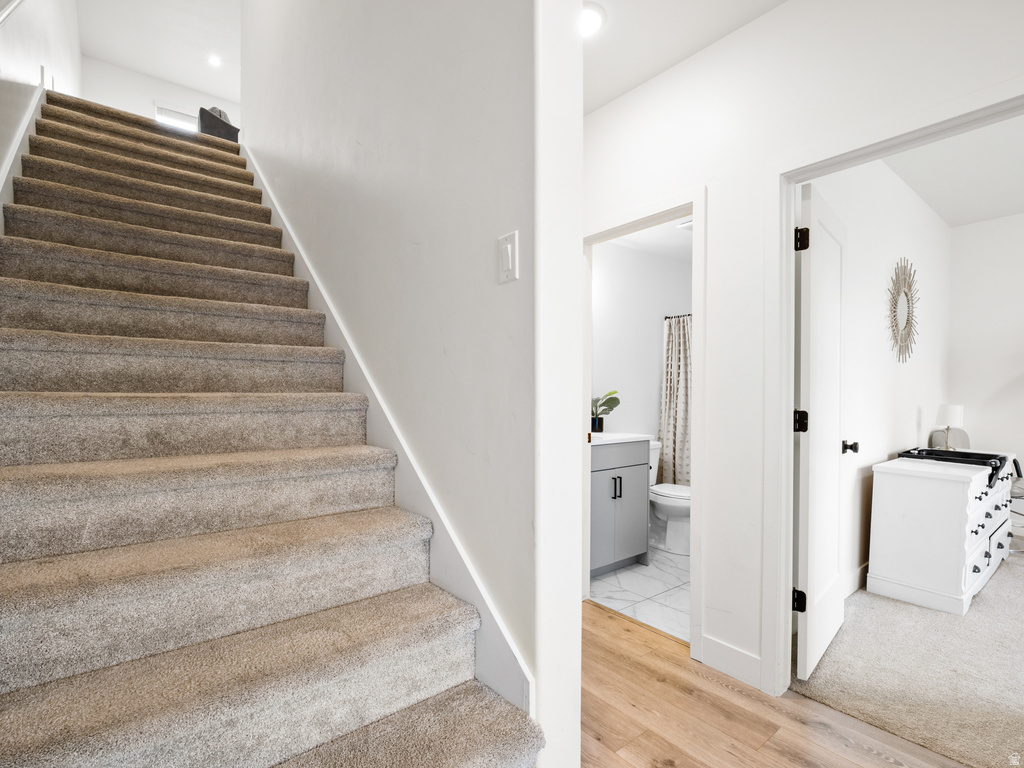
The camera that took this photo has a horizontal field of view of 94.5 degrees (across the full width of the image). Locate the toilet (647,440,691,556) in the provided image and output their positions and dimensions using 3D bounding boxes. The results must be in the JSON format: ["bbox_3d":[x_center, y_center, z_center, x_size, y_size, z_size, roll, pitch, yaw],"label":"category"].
[{"bbox_3d":[1.191,0.860,3.743,0.420,0.770,0.700,0,0,-38],"label":"toilet"}]

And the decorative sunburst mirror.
[{"bbox_3d":[2.819,-0.529,3.408,0.760,0.760,0.035,0,0,-38],"label":"decorative sunburst mirror"}]

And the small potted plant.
[{"bbox_3d":[0.647,0.202,3.480,0.230,0.310,0.230,0,0,0],"label":"small potted plant"}]

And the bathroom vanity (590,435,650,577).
[{"bbox_3d":[0.527,0.797,3.240,0.705,0.890,0.570,0,0,-38],"label":"bathroom vanity"}]

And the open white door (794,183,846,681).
[{"bbox_3d":[1.451,0.197,2.191,0.040,2.020,0.745,0,0,45],"label":"open white door"}]

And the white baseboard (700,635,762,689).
[{"bbox_3d":[0.932,1.184,2.037,0.016,0.125,0.250,0,0,-38],"label":"white baseboard"}]

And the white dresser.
[{"bbox_3d":[2.870,0.866,3.151,1.440,0.760,0.470,0,0,-38],"label":"white dresser"}]

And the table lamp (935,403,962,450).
[{"bbox_3d":[3.305,0.329,3.580,0.170,0.350,0.170,0,0,-38],"label":"table lamp"}]

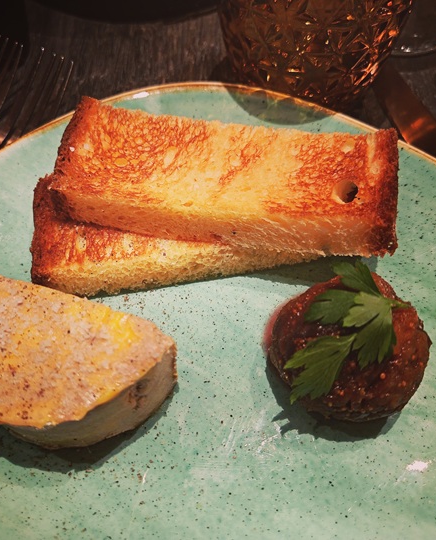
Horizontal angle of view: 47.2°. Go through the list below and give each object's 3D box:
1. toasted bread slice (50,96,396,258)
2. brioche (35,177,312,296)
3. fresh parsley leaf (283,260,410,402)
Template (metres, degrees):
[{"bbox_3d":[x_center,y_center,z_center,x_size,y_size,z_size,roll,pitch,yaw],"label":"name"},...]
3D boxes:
[{"bbox_3d":[0.004,-0.031,0.174,0.112,0.017,0.040,6,60,4],"label":"toasted bread slice"},{"bbox_3d":[-0.009,-0.020,0.184,0.112,0.019,0.040,-9,59,-6],"label":"brioche"},{"bbox_3d":[0.037,0.018,0.146,0.028,0.014,0.050,29,72,19],"label":"fresh parsley leaf"}]

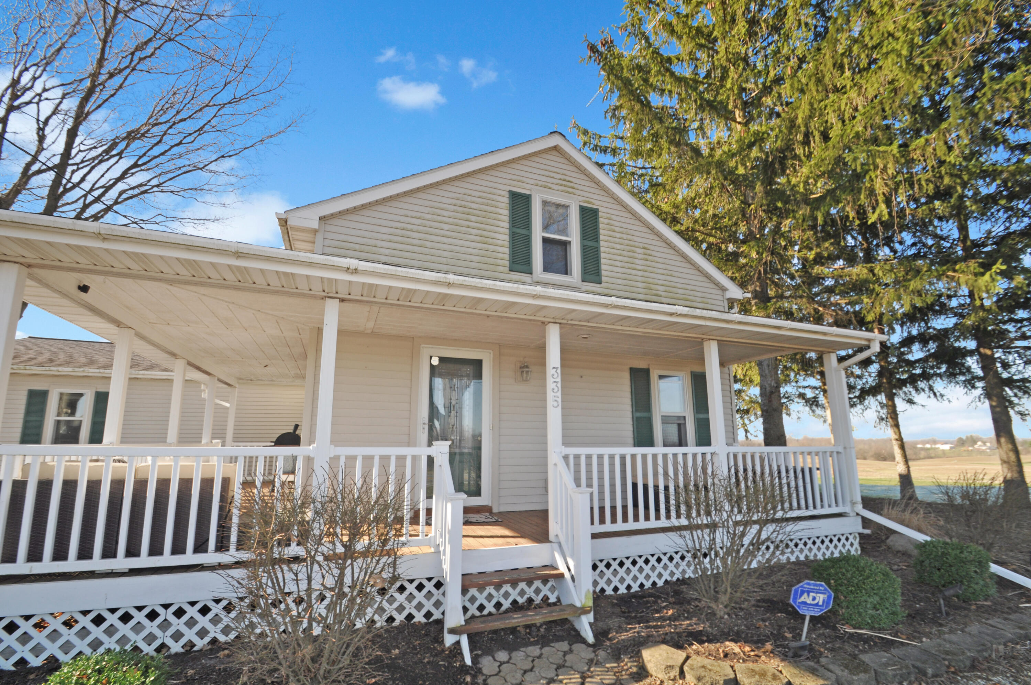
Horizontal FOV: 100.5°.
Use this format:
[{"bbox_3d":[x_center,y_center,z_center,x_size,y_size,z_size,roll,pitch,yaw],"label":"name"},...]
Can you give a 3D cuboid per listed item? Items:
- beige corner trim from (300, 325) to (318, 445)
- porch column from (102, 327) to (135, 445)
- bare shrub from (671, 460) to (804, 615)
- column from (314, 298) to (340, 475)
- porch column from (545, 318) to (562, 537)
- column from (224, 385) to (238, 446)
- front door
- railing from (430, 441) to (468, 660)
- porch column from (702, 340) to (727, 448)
[{"bbox_3d":[-2.456,0.927,5.032,0.110,2.265,0.110,5,-12,-21],"label":"beige corner trim"},{"bbox_3d":[-4.399,0.884,4.719,0.105,2.150,0.105,5,-12,-21],"label":"porch column"},{"bbox_3d":[2.093,1.792,4.098,1.020,1.270,1.000,5,-12,-21],"label":"bare shrub"},{"bbox_3d":[-1.625,0.676,3.654,0.105,2.174,0.105,5,-12,-21],"label":"column"},{"bbox_3d":[0.404,0.874,4.429,0.105,2.195,0.105,5,-12,-21],"label":"porch column"},{"bbox_3d":[-6.436,2.086,9.699,0.105,2.150,0.105,5,-12,-21],"label":"column"},{"bbox_3d":[-0.785,1.095,5.658,0.960,2.060,0.090,5,-12,-21],"label":"front door"},{"bbox_3d":[-0.535,1.555,3.485,0.140,1.460,0.880,5,-12,-21],"label":"railing"},{"bbox_3d":[2.453,1.058,5.214,0.105,2.210,0.105,5,-12,-21],"label":"porch column"}]

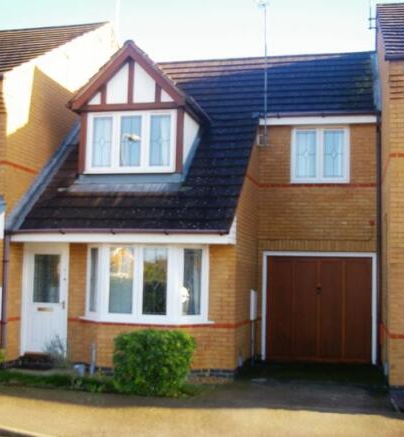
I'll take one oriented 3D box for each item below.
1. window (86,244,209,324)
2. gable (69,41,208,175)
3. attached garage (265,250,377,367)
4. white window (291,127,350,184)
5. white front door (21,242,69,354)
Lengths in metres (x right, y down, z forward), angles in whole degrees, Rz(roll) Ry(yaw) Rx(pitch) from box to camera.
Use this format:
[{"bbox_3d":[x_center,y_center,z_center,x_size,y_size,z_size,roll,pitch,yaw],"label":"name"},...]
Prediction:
[{"bbox_3d":[-1.034,1.130,11.425,2.304,1.330,0.507,0,-5,12],"label":"window"},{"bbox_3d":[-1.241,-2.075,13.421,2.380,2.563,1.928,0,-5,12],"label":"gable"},{"bbox_3d":[2.333,1.817,13.170,2.102,2.105,0.080,0,-5,12],"label":"attached garage"},{"bbox_3d":[2.412,-1.282,13.364,1.176,1.137,0.100,0,-5,12],"label":"white window"},{"bbox_3d":[-2.887,1.480,12.084,0.907,2.034,0.100,0,-5,12],"label":"white front door"}]

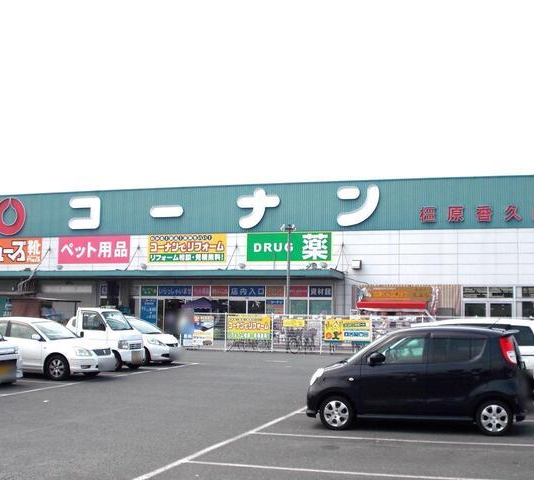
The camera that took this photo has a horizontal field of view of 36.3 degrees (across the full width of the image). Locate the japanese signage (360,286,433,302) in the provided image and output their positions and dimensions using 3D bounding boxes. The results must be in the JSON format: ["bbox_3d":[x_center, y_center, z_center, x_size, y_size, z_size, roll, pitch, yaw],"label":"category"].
[{"bbox_3d":[5.787,2.421,36.212,3.204,0.702,0.120,-1,-5,18],"label":"japanese signage"}]

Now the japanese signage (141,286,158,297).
[{"bbox_3d":[-7.489,3.267,51.850,1.115,0.643,0.040,-1,-5,17],"label":"japanese signage"}]

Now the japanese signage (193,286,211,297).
[{"bbox_3d":[-4.050,3.201,50.803,1.158,0.630,0.040,-1,-5,17],"label":"japanese signage"}]

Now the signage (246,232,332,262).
[{"bbox_3d":[1.320,0.443,49.304,5.423,1.762,0.150,-1,-5,19],"label":"signage"}]

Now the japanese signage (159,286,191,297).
[{"bbox_3d":[-4.789,2.683,42.429,1.936,0.567,0.080,-1,-5,18],"label":"japanese signage"}]

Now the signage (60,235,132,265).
[{"bbox_3d":[-9.349,0.545,43.986,4.416,1.528,0.100,-1,-5,18],"label":"signage"}]

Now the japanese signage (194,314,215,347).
[{"bbox_3d":[-2.579,3.731,33.349,0.930,1.263,0.040,-1,-5,17],"label":"japanese signage"}]

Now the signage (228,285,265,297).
[{"bbox_3d":[-1.188,3.146,49.932,2.347,0.619,0.040,-1,-5,17],"label":"signage"}]

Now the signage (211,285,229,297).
[{"bbox_3d":[-2.897,3.162,50.001,1.129,0.659,0.050,-1,-5,19],"label":"signage"}]

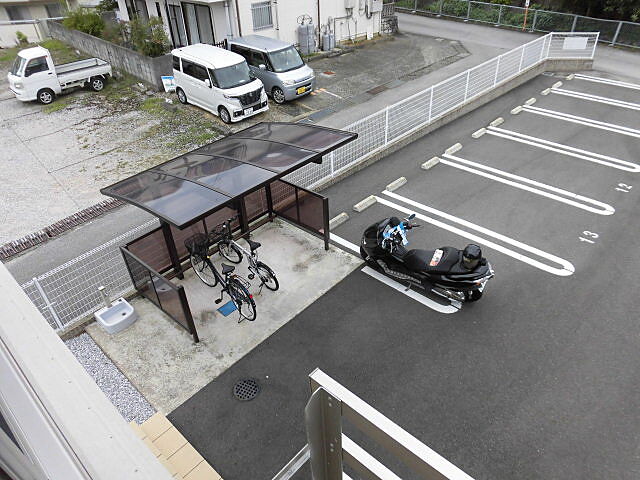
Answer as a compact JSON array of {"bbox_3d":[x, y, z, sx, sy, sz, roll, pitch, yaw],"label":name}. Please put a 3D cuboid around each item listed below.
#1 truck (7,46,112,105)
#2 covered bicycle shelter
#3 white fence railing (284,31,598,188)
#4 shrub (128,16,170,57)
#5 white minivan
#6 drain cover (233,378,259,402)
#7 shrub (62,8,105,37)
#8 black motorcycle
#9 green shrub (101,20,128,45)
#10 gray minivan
[{"bbox_3d":[-10.229,-6.651,17.474,3.400,1.790,1.475,-28,44,-33],"label":"truck"},{"bbox_3d":[-1.190,-0.288,6.637,2.080,2.250,3.000,27,44,32],"label":"covered bicycle shelter"},{"bbox_3d":[4.900,-4.400,13.009,1.400,1.050,15.600,27,44,32],"label":"white fence railing"},{"bbox_3d":[-6.917,-8.256,18.000,1.500,1.650,1.600,27,44,32],"label":"shrub"},{"bbox_3d":[-3.303,-5.130,14.466,3.400,1.785,1.475,30,45,35],"label":"white minivan"},{"bbox_3d":[-0.928,1.882,5.549,0.320,0.030,0.320,0,36,0],"label":"drain cover"},{"bbox_3d":[-11.726,-10.784,22.000,1.800,1.250,1.800,27,44,32],"label":"shrub"},{"bbox_3d":[1.565,0.266,6.789,2.080,1.170,0.800,17,39,23],"label":"black motorcycle"},{"bbox_3d":[-9.263,-9.353,20.000,1.200,1.100,1.250,27,44,32],"label":"green shrub"},{"bbox_3d":[-1.830,-6.228,16.209,3.400,1.700,1.475,30,45,35],"label":"gray minivan"}]

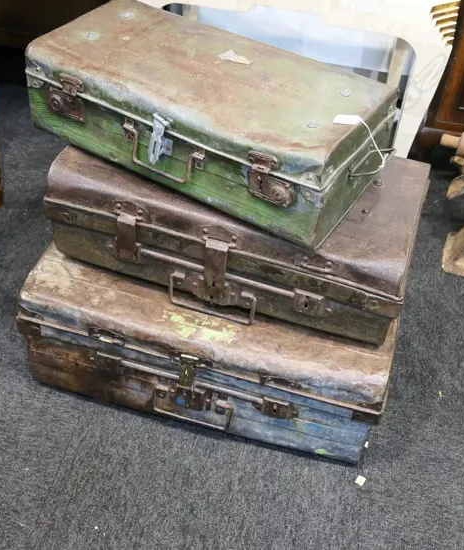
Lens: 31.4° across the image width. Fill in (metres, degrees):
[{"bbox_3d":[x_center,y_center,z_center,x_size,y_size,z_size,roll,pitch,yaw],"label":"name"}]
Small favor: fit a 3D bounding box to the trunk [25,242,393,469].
[{"bbox_3d":[-0.024,0.081,1.665,0.690,0.273,0.378,14,46,7],"label":"trunk"}]

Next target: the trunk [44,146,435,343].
[{"bbox_3d":[0.017,-0.125,1.545,0.646,0.182,0.326,16,48,9],"label":"trunk"}]

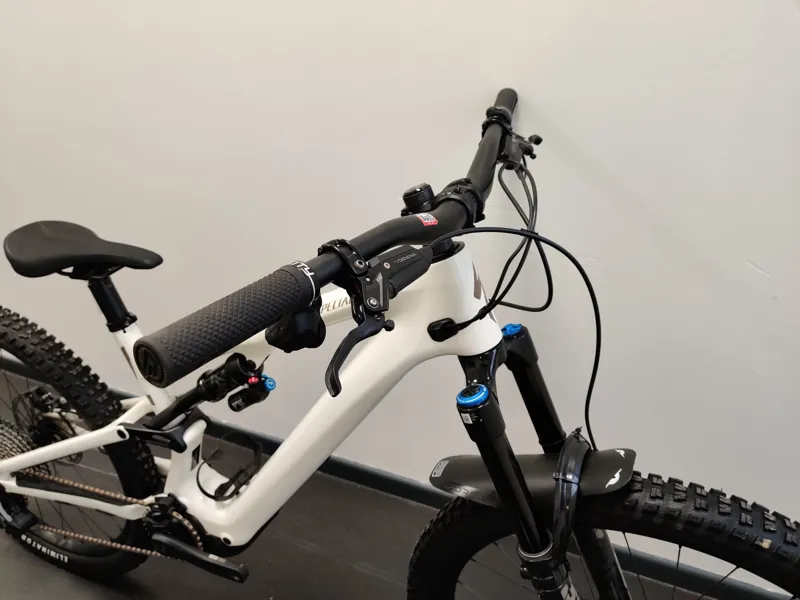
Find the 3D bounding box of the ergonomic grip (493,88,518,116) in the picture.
[{"bbox_3d":[0.159,-0.294,0.936,0.033,0.033,0.135,7,34,13],"label":"ergonomic grip"}]

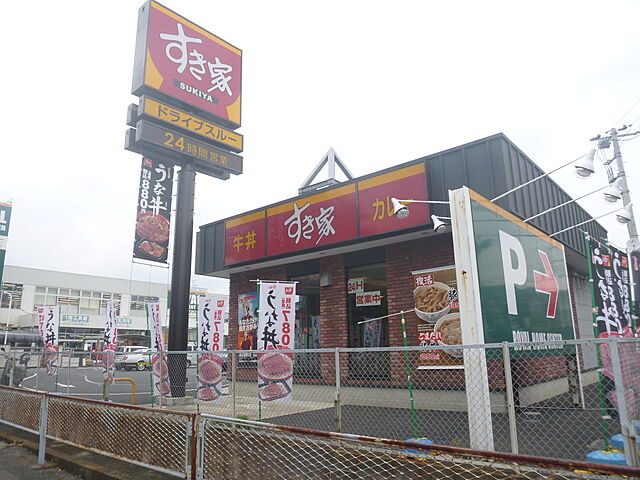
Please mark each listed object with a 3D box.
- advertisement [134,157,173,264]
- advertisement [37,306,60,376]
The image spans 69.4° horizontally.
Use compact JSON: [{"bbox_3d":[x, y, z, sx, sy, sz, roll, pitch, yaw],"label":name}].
[{"bbox_3d":[-3.596,-0.621,10.143,0.050,2.350,0.820,-12,-17,39],"label":"advertisement"},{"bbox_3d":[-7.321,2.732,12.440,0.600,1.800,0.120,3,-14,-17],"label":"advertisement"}]

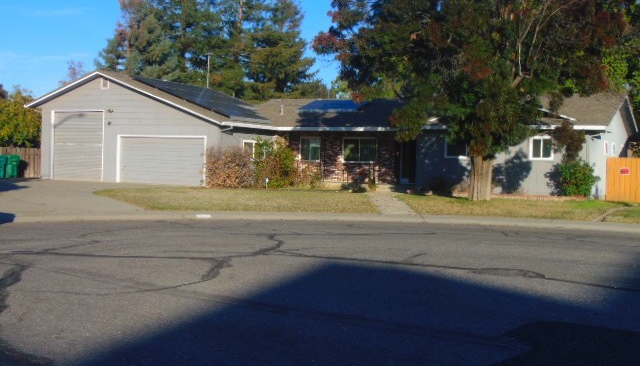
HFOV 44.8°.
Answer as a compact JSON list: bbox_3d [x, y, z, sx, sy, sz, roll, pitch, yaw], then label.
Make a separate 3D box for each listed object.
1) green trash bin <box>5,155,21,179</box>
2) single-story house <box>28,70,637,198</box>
[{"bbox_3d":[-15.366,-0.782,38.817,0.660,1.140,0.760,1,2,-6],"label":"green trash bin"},{"bbox_3d":[-0.055,-2.426,37.453,27.900,5.250,10.900,2,2,28],"label":"single-story house"}]

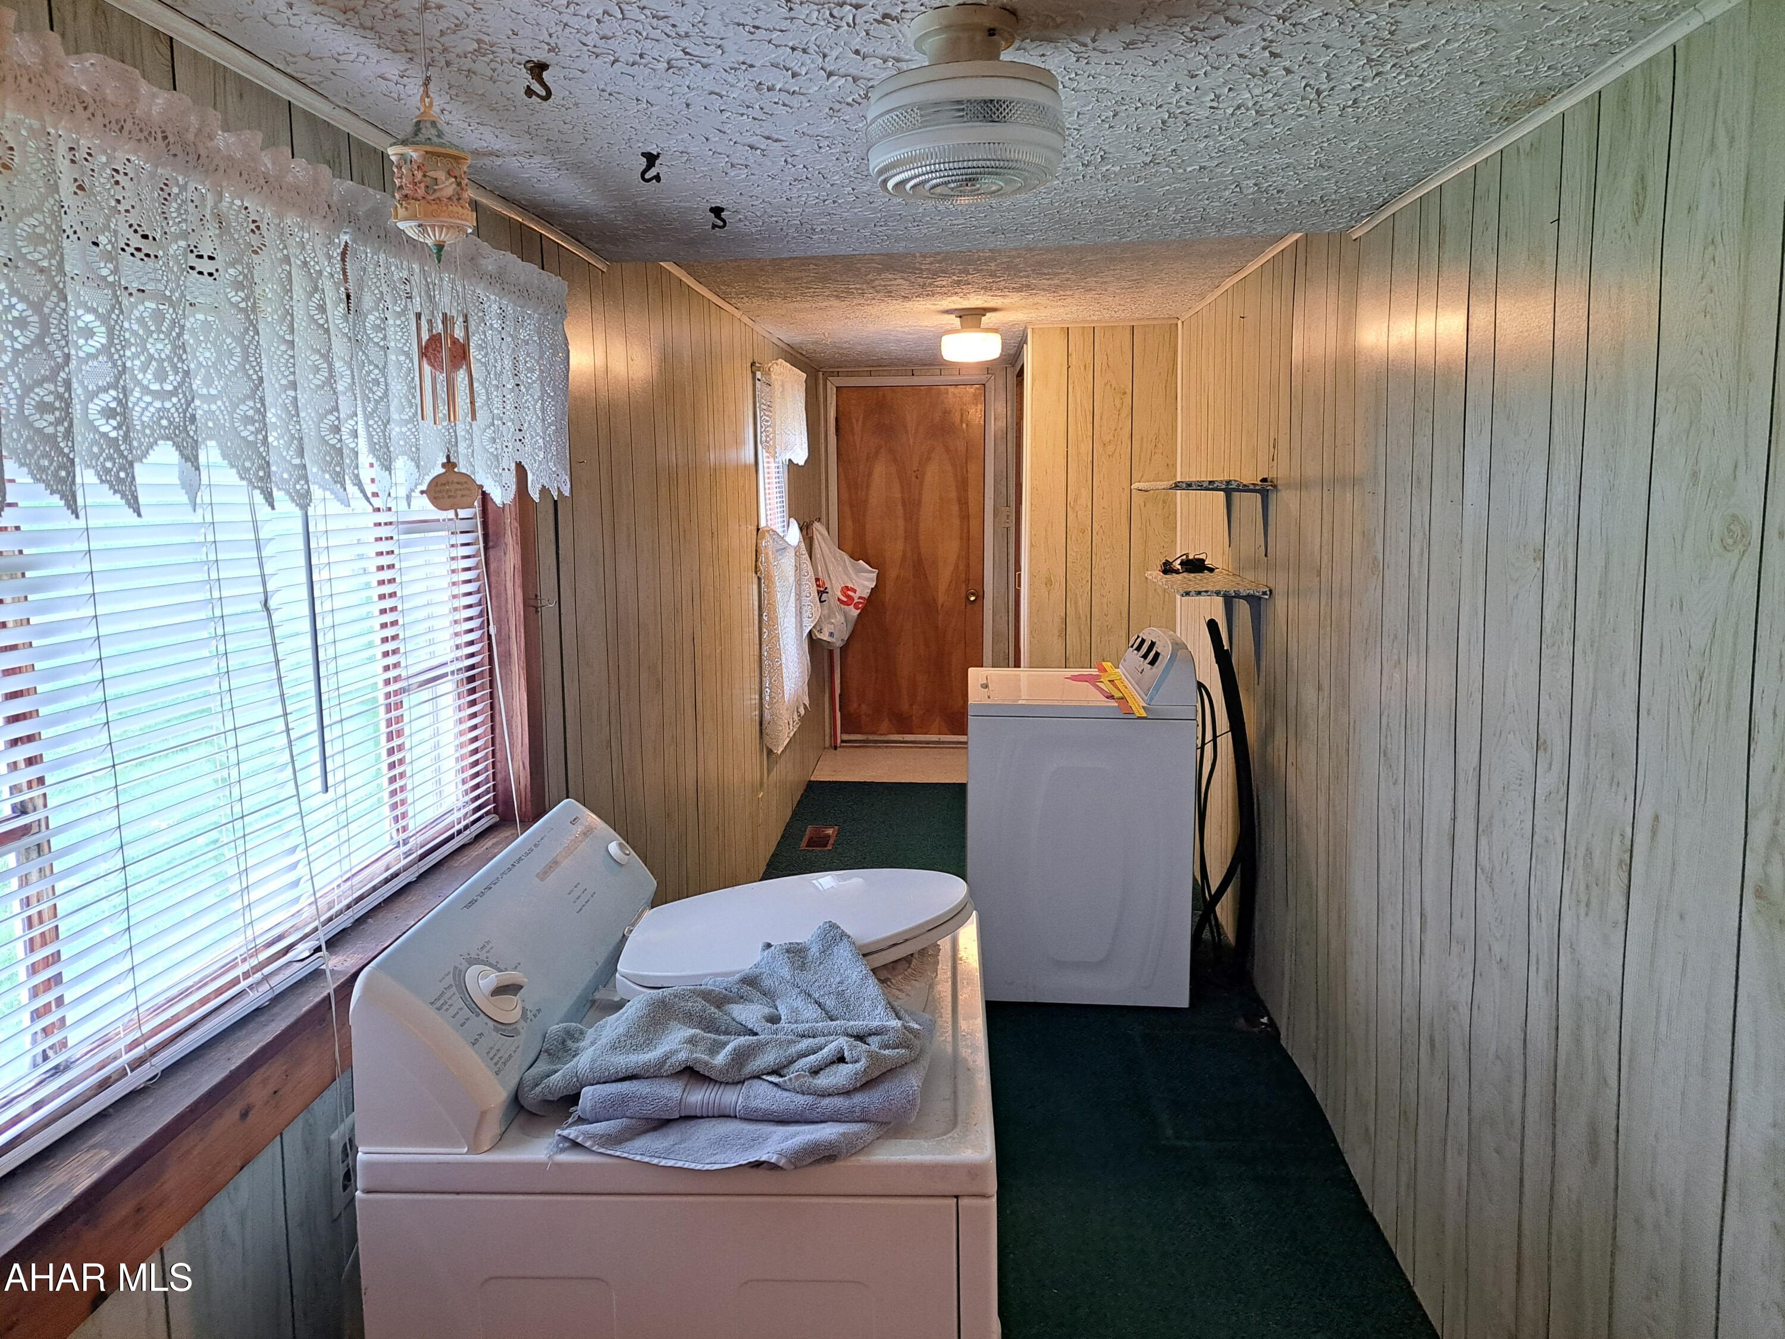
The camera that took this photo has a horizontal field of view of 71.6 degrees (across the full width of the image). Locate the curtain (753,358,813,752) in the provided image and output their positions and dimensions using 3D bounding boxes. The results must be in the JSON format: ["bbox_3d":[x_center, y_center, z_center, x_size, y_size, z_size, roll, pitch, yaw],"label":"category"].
[{"bbox_3d":[-0.449,-0.525,5.602,0.130,1.640,1.060,0,9,4],"label":"curtain"}]

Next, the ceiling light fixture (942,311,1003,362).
[{"bbox_3d":[0.302,-1.262,4.705,0.224,0.190,0.225,-1,9,4],"label":"ceiling light fixture"}]

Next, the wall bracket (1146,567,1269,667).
[{"bbox_3d":[0.970,-0.159,3.914,0.246,0.275,0.790,-1,9,4],"label":"wall bracket"}]

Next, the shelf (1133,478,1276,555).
[{"bbox_3d":[0.947,-0.477,3.836,0.275,0.220,0.830,-1,9,4],"label":"shelf"}]

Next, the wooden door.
[{"bbox_3d":[0.110,-0.603,7.112,0.836,2.001,0.045,-1,9,4],"label":"wooden door"}]

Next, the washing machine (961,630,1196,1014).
[{"bbox_3d":[0.568,0.400,3.875,0.650,1.120,0.670,-1,9,4],"label":"washing machine"}]

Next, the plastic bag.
[{"bbox_3d":[-0.250,-0.451,6.552,0.340,0.675,0.330,-1,9,4],"label":"plastic bag"}]

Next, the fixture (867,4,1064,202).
[{"bbox_3d":[0.085,-0.654,1.440,0.233,0.178,0.232,-1,9,4],"label":"fixture"}]

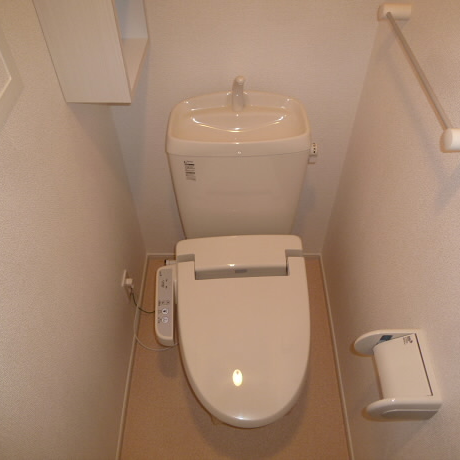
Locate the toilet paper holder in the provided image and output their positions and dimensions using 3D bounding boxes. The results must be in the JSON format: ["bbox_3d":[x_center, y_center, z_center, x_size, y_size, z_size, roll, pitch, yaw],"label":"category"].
[{"bbox_3d":[0.338,0.298,0.877,0.127,0.120,0.141,0,50,1],"label":"toilet paper holder"}]

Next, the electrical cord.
[{"bbox_3d":[-0.272,0.314,1.531,0.165,0.160,0.215,0,50,1],"label":"electrical cord"}]

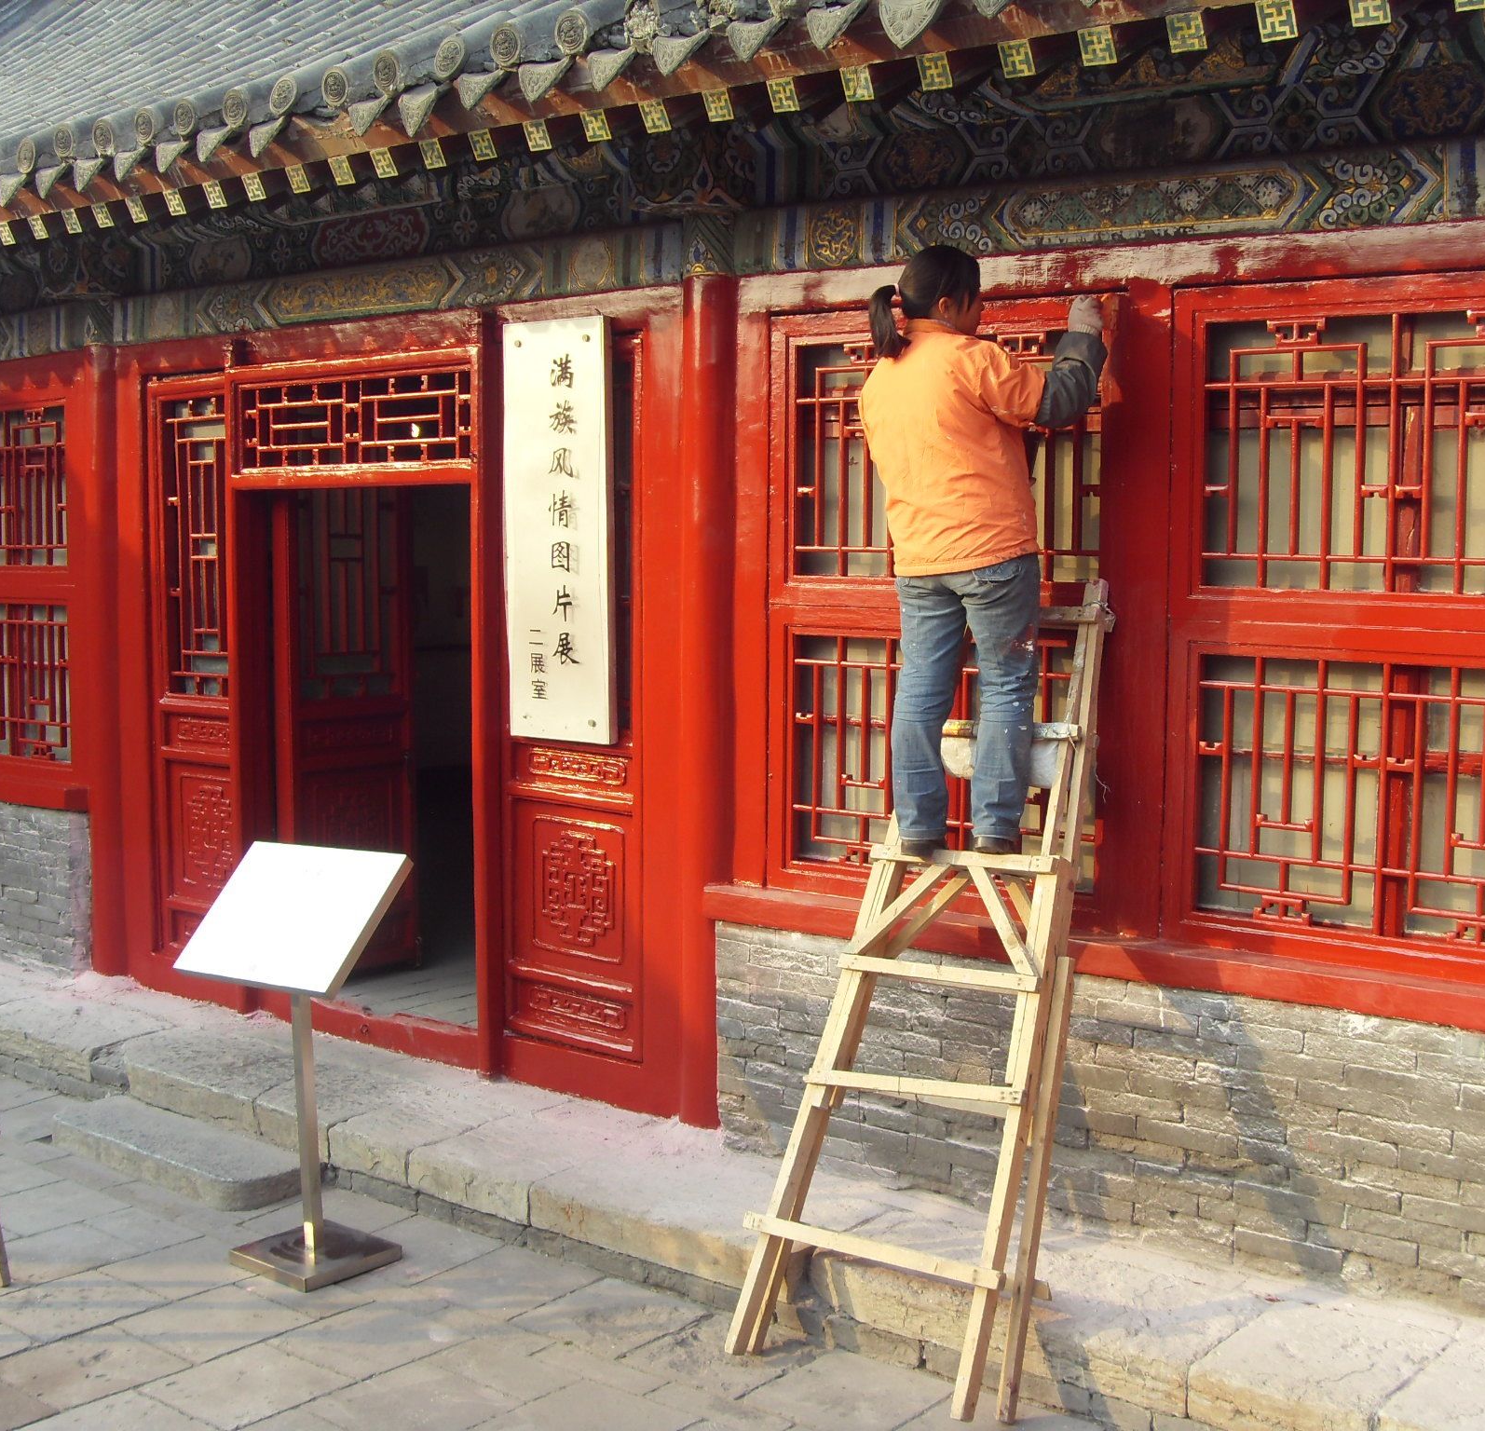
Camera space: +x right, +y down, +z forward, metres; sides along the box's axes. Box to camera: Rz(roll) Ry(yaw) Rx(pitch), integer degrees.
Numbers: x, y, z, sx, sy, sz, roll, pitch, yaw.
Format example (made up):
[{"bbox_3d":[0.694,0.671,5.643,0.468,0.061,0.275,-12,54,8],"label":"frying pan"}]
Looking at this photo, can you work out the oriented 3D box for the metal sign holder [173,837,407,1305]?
[{"bbox_3d":[-1.236,0.954,6.013,0.579,1.145,0.395,3,5,33],"label":"metal sign holder"}]

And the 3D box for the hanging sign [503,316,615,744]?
[{"bbox_3d":[-0.600,-0.614,7.175,0.489,1.391,0.050,4,6,41],"label":"hanging sign"}]

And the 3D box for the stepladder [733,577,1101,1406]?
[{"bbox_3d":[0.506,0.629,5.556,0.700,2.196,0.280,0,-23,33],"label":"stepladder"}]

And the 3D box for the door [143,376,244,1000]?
[{"bbox_3d":[-2.209,-0.166,8.738,0.672,2.417,0.080,4,6,41],"label":"door"}]

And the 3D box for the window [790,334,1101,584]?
[{"bbox_3d":[0.568,-0.740,6.220,1.087,0.702,0.060,4,6,41],"label":"window"}]

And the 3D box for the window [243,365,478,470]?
[{"bbox_3d":[-1.443,-1.081,7.922,1.346,0.345,0.060,4,6,41],"label":"window"}]

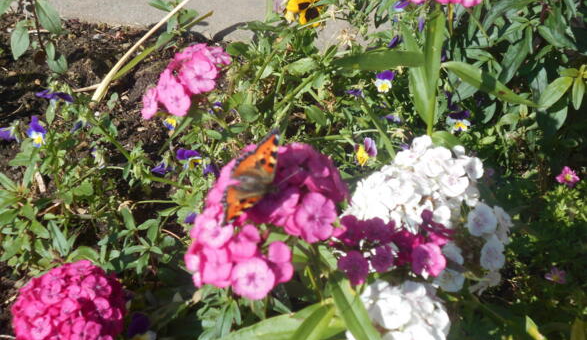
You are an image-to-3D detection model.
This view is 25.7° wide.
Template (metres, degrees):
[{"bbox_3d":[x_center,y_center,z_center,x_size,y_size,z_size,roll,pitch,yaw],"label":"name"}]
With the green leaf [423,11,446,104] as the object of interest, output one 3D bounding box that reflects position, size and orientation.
[{"bbox_3d":[0.106,-0.084,0.968,0.016,0.075,0.010,1,28,0],"label":"green leaf"}]

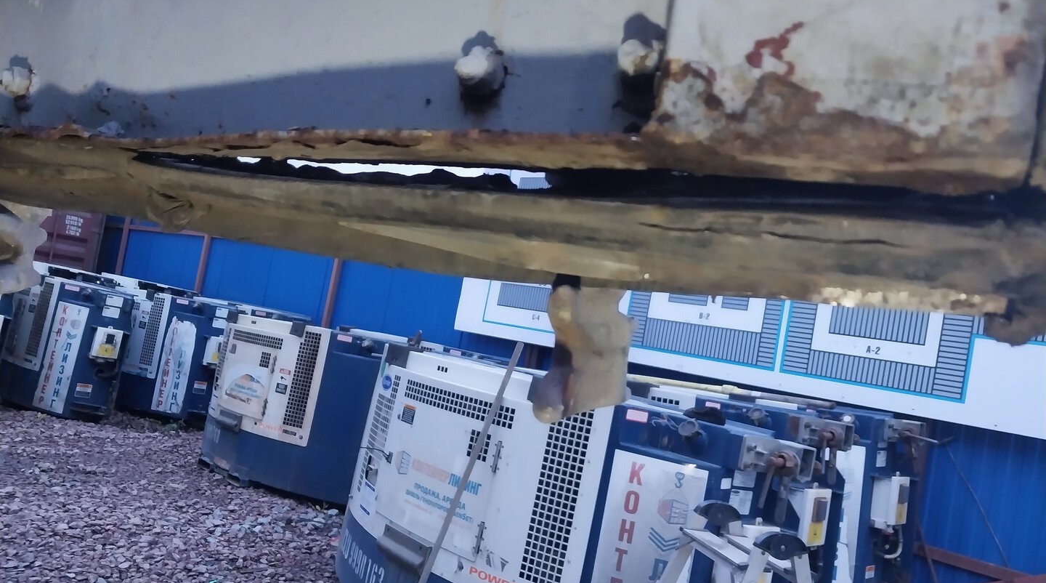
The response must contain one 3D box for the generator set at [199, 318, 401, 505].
[{"bbox_3d":[-1.691,0.731,5.427,2.412,1.098,0.672,7,-6,45],"label":"generator set"}]

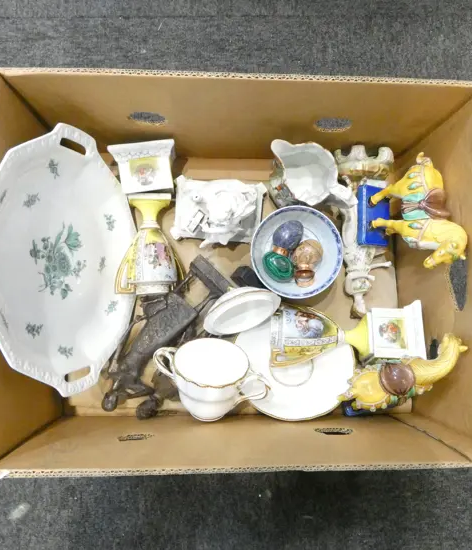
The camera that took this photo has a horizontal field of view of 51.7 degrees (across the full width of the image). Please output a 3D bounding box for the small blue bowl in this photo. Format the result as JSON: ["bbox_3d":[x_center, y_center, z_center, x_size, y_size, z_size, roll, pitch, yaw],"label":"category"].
[{"bbox_3d":[0.081,-0.029,0.670,0.121,0.057,0.121,0,85,-3],"label":"small blue bowl"}]

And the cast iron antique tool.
[{"bbox_3d":[-0.089,0.084,0.643,0.107,0.075,0.215,38,84,1],"label":"cast iron antique tool"}]

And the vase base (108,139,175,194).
[{"bbox_3d":[-0.119,-0.138,0.660,0.085,0.085,0.063,-8,91,-3],"label":"vase base"}]

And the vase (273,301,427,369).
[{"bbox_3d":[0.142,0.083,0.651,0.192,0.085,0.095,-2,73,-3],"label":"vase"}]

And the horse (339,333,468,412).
[{"bbox_3d":[0.204,0.129,0.620,0.130,0.148,0.060,-9,69,-6],"label":"horse"}]

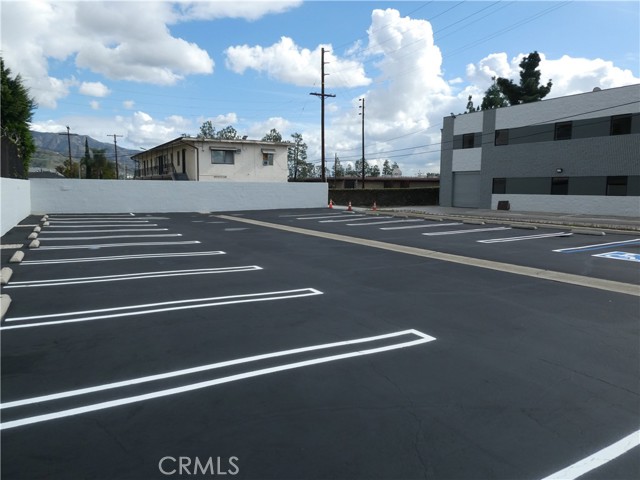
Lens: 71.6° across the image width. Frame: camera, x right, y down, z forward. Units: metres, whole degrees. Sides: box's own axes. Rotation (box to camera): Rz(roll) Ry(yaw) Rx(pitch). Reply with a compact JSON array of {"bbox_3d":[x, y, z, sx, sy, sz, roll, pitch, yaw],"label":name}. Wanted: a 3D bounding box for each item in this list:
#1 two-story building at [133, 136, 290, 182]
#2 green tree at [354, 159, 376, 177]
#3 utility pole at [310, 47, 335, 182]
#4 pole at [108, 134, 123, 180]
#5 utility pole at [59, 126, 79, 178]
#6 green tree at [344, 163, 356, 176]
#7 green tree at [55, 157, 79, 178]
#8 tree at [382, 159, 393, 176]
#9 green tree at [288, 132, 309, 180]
[{"bbox_3d":[-13.709,-6.905,50.273,9.580,5.660,27.000,-3,7,-30],"label":"two-story building"},{"bbox_3d":[11.037,-15.171,108.430,5.400,9.360,5.400,1,6,6],"label":"green tree"},{"bbox_3d":[0.237,-10.699,42.569,2.850,15.090,0.400,-3,7,-30],"label":"utility pole"},{"bbox_3d":[-36.250,-13.104,79.207,2.600,11.230,0.400,-3,7,-30],"label":"pole"},{"bbox_3d":[-39.721,-12.272,70.795,2.600,11.420,0.400,-3,7,-30],"label":"utility pole"},{"bbox_3d":[7.555,-15.032,110.759,3.200,8.520,3.200,1,6,4],"label":"green tree"},{"bbox_3d":[-40.189,-9.836,70.815,4.000,6.570,4.000,-3,7,-29],"label":"green tree"},{"bbox_3d":[16.586,-15.349,109.739,3.000,9.480,3.000,1,7,8],"label":"tree"},{"bbox_3d":[-3.427,-11.387,69.074,3.400,10.480,3.400,0,6,-3],"label":"green tree"}]

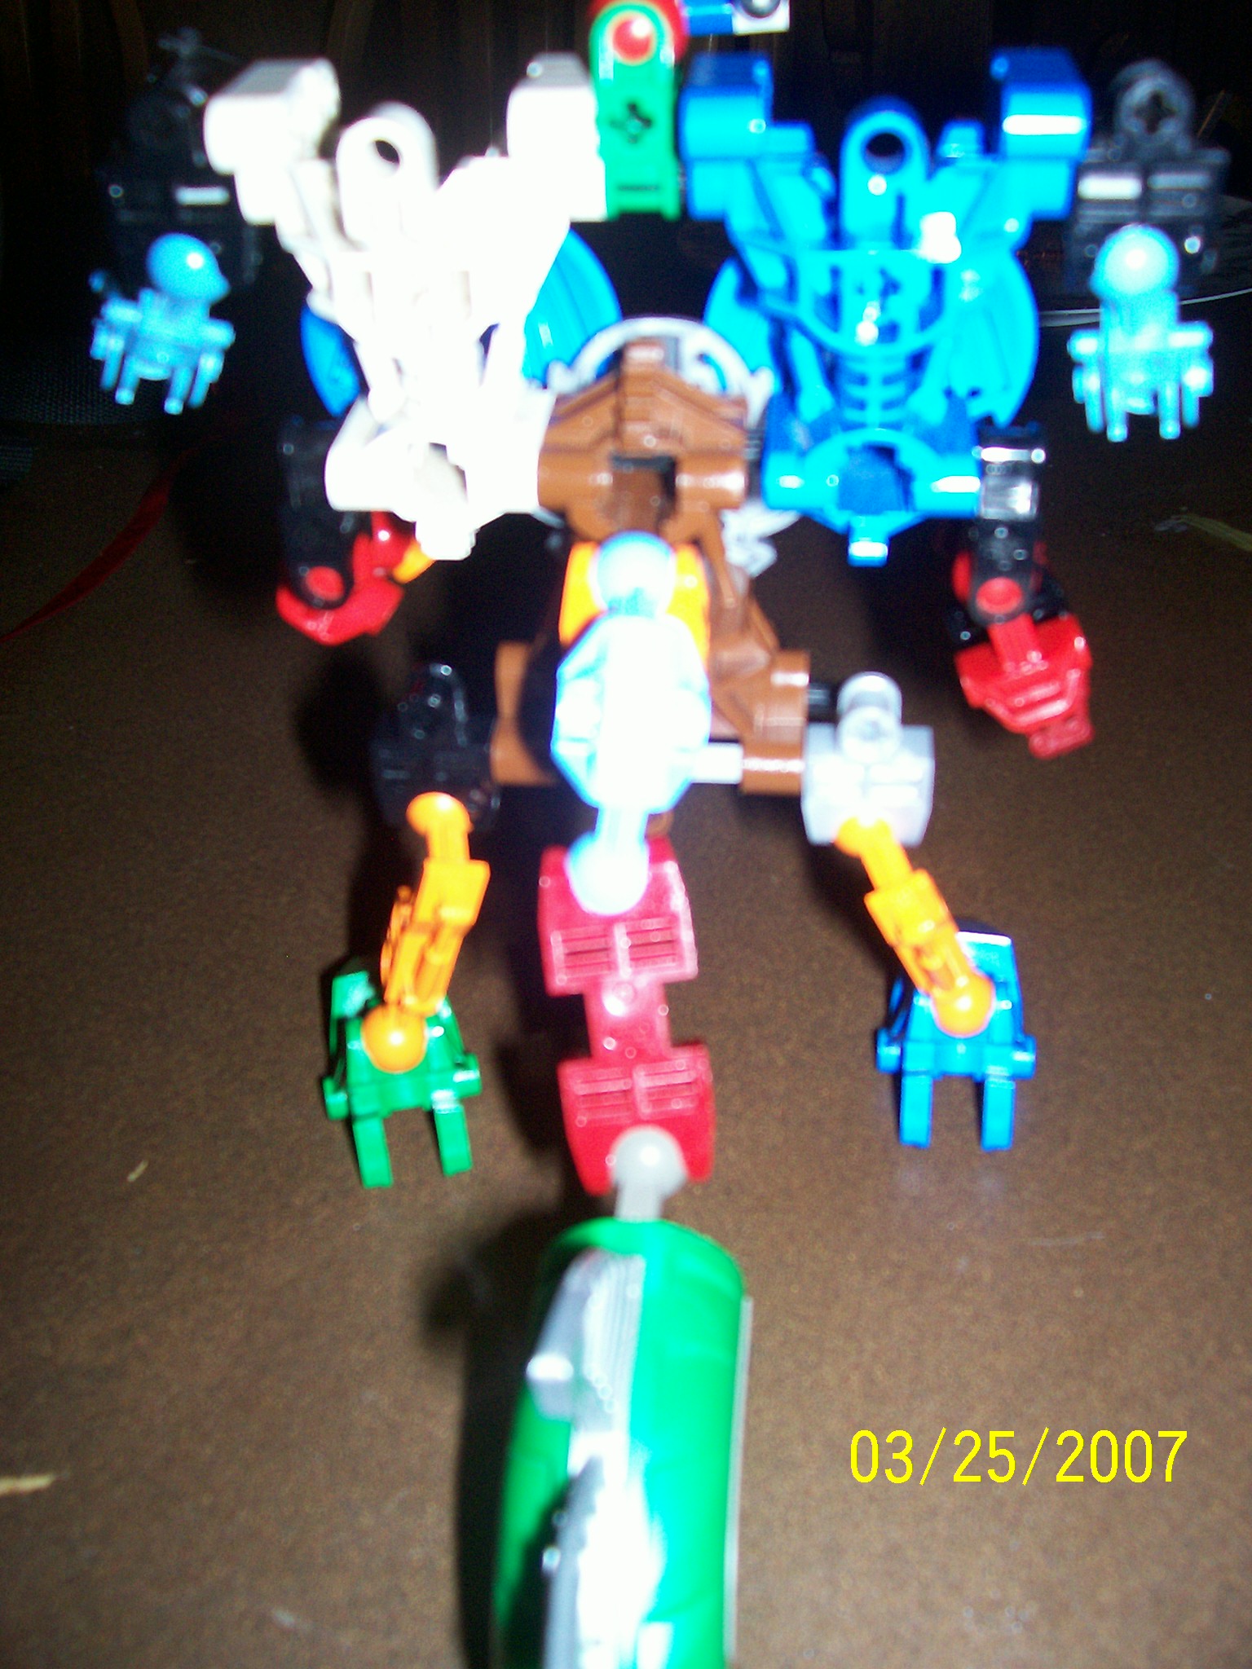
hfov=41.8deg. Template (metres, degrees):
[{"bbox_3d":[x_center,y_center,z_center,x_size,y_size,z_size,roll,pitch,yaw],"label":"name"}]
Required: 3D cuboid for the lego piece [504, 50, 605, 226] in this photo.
[{"bbox_3d":[-0.007,-0.071,0.168,0.009,0.013,0.013,4,37,7],"label":"lego piece"}]

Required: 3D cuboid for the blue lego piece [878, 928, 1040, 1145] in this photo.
[{"bbox_3d":[0.053,0.032,0.264,0.025,0.015,0.035,5,37,8],"label":"blue lego piece"}]

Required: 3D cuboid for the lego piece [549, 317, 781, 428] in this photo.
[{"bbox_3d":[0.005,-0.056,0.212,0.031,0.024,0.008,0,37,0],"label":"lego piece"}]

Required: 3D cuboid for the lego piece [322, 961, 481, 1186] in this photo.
[{"bbox_3d":[-0.036,0.037,0.257,0.025,0.015,0.035,-7,37,-8],"label":"lego piece"}]

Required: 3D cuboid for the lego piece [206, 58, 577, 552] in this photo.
[{"bbox_3d":[-0.023,-0.057,0.180,0.036,0.049,0.020,4,37,7],"label":"lego piece"}]

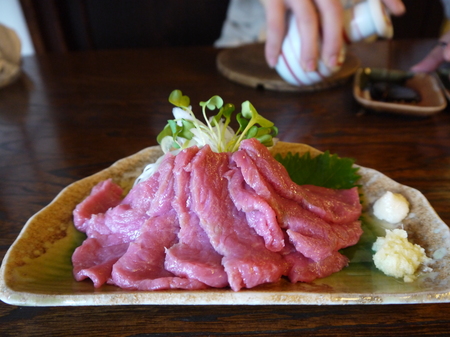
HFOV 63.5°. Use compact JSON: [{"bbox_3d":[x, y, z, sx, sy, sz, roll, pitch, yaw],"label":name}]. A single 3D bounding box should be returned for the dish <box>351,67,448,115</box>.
[{"bbox_3d":[0.183,-0.078,0.388,0.086,0.021,0.093,11,37,15],"label":"dish"}]

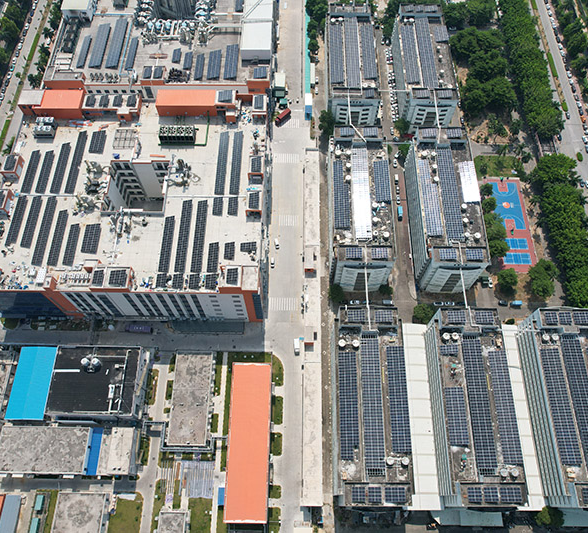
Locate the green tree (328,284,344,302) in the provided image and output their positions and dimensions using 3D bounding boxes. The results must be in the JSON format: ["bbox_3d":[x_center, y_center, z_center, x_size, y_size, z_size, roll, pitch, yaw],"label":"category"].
[{"bbox_3d":[19.700,12.790,225.270,6.600,7.500,7.200,0,65,1],"label":"green tree"}]

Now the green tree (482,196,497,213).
[{"bbox_3d":[97.980,-30.610,245.730,7.000,6.500,7.800,0,65,1],"label":"green tree"}]

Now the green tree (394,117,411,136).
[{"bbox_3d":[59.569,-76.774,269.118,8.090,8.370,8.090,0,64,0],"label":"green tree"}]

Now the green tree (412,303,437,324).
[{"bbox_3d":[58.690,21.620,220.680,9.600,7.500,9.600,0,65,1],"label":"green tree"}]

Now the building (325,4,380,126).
[{"bbox_3d":[32.229,-113.039,277.382,25.030,25.000,73.330,0,64,0],"label":"building"}]

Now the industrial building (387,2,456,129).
[{"bbox_3d":[72.949,-113.066,277.442,24.530,25.000,73.350,0,64,0],"label":"industrial building"}]

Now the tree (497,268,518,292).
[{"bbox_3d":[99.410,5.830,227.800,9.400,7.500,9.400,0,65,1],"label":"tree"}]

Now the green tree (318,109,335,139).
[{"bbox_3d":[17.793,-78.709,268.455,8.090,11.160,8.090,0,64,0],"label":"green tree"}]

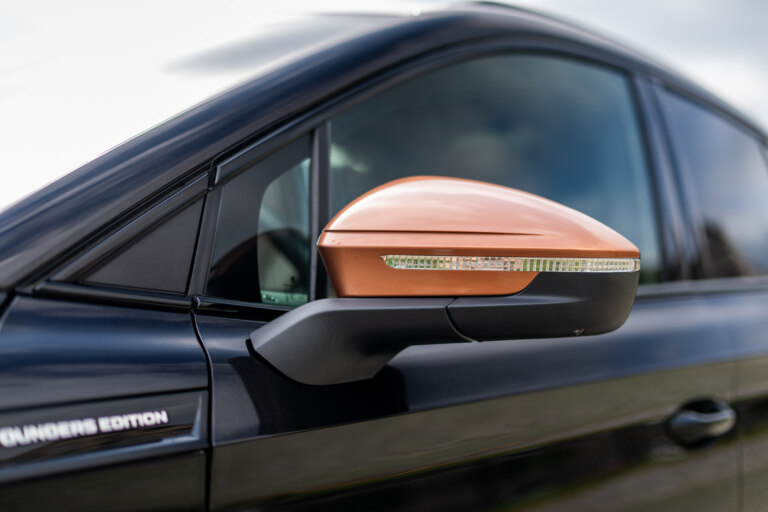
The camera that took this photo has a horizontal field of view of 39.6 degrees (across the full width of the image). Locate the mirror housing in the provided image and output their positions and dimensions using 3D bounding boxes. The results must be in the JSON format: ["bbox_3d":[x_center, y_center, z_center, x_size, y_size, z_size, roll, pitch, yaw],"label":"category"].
[{"bbox_3d":[0.052,0.024,0.925,0.260,0.182,0.210,0,-1,42],"label":"mirror housing"}]

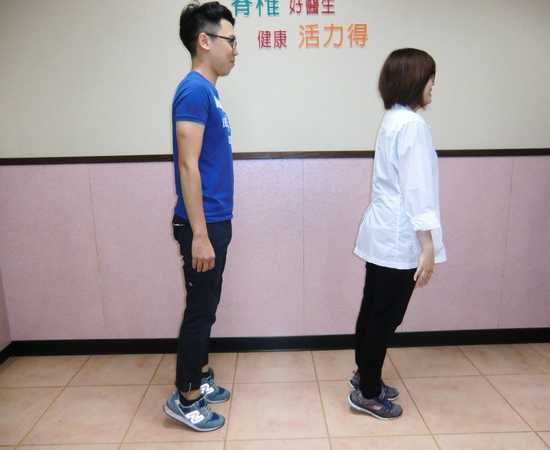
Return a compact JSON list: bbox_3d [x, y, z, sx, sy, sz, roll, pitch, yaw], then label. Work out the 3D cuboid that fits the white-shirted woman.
[{"bbox_3d":[0.543,0.090,1.832,0.400,1.600,0.460,-2,11,0],"label":"white-shirted woman"}]

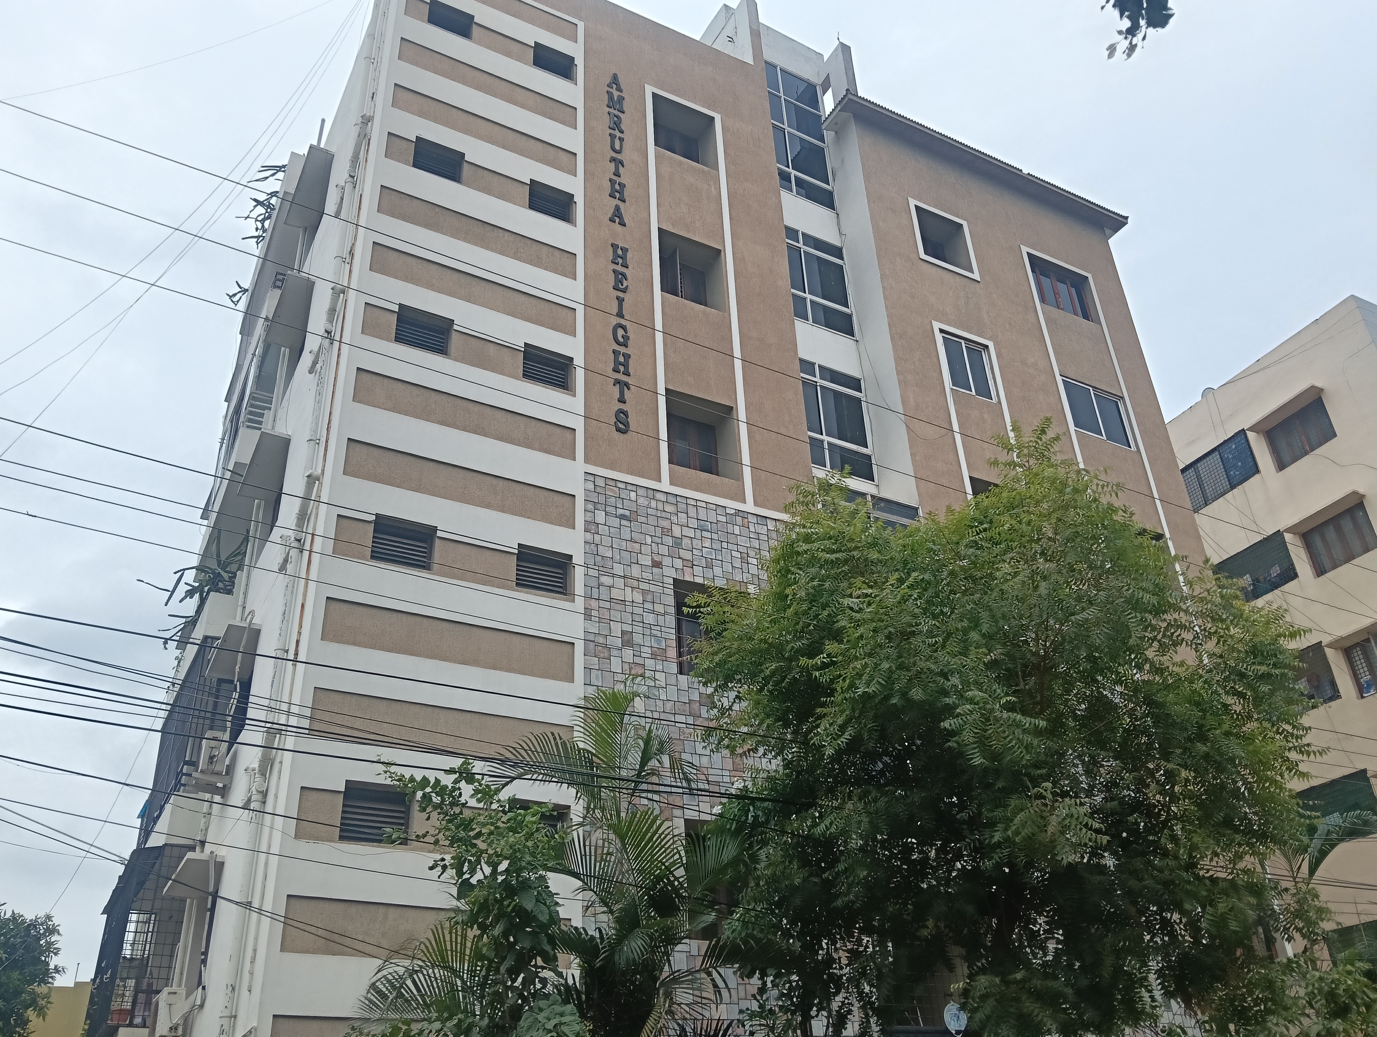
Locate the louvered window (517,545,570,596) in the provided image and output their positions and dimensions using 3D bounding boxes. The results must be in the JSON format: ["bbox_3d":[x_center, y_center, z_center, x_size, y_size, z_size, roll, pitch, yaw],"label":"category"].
[{"bbox_3d":[-1.822,0.699,13.329,0.735,0.610,0.180,14,-33,-27],"label":"louvered window"}]

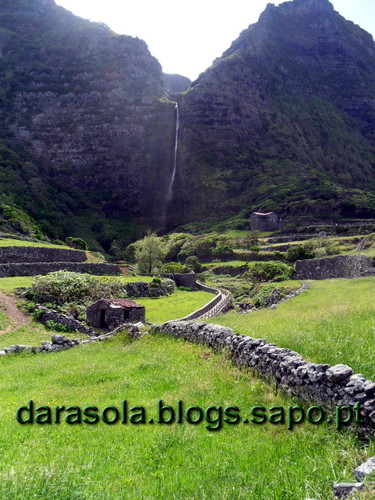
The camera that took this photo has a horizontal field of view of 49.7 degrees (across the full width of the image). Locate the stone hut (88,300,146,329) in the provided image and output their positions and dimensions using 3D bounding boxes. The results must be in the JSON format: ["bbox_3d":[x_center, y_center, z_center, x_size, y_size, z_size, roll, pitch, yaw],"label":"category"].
[{"bbox_3d":[-6.453,5.822,36.500,3.200,2.650,4.100,-2,-4,32],"label":"stone hut"}]

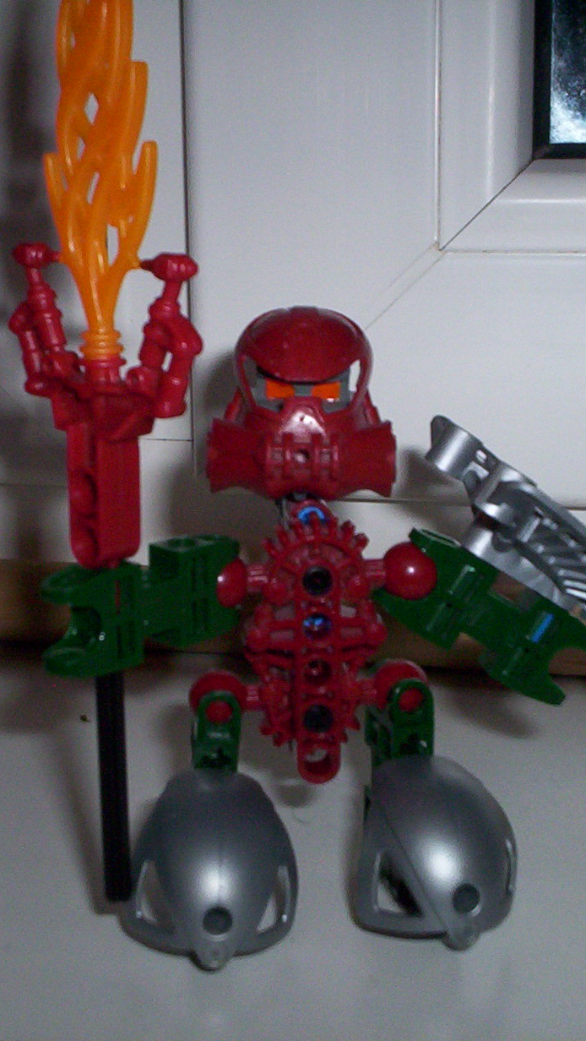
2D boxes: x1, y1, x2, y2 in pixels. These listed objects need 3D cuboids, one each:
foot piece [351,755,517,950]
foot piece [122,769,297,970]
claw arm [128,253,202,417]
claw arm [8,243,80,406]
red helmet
[{"bbox_3d":[0.024,0.055,0.256,0.028,0.026,0.024,-6,15,-25],"label":"foot piece"},{"bbox_3d":[-0.012,0.056,0.252,0.028,0.026,0.024,1,13,4],"label":"foot piece"},{"bbox_3d":[-0.020,-0.030,0.242,0.011,0.026,0.011,-2,13,-6],"label":"claw arm"},{"bbox_3d":[-0.040,-0.032,0.246,0.011,0.026,0.011,-2,13,-6],"label":"claw arm"},{"bbox_3d":[0.001,-0.019,0.243,0.030,0.029,0.026,0,13,0],"label":"red helmet"}]

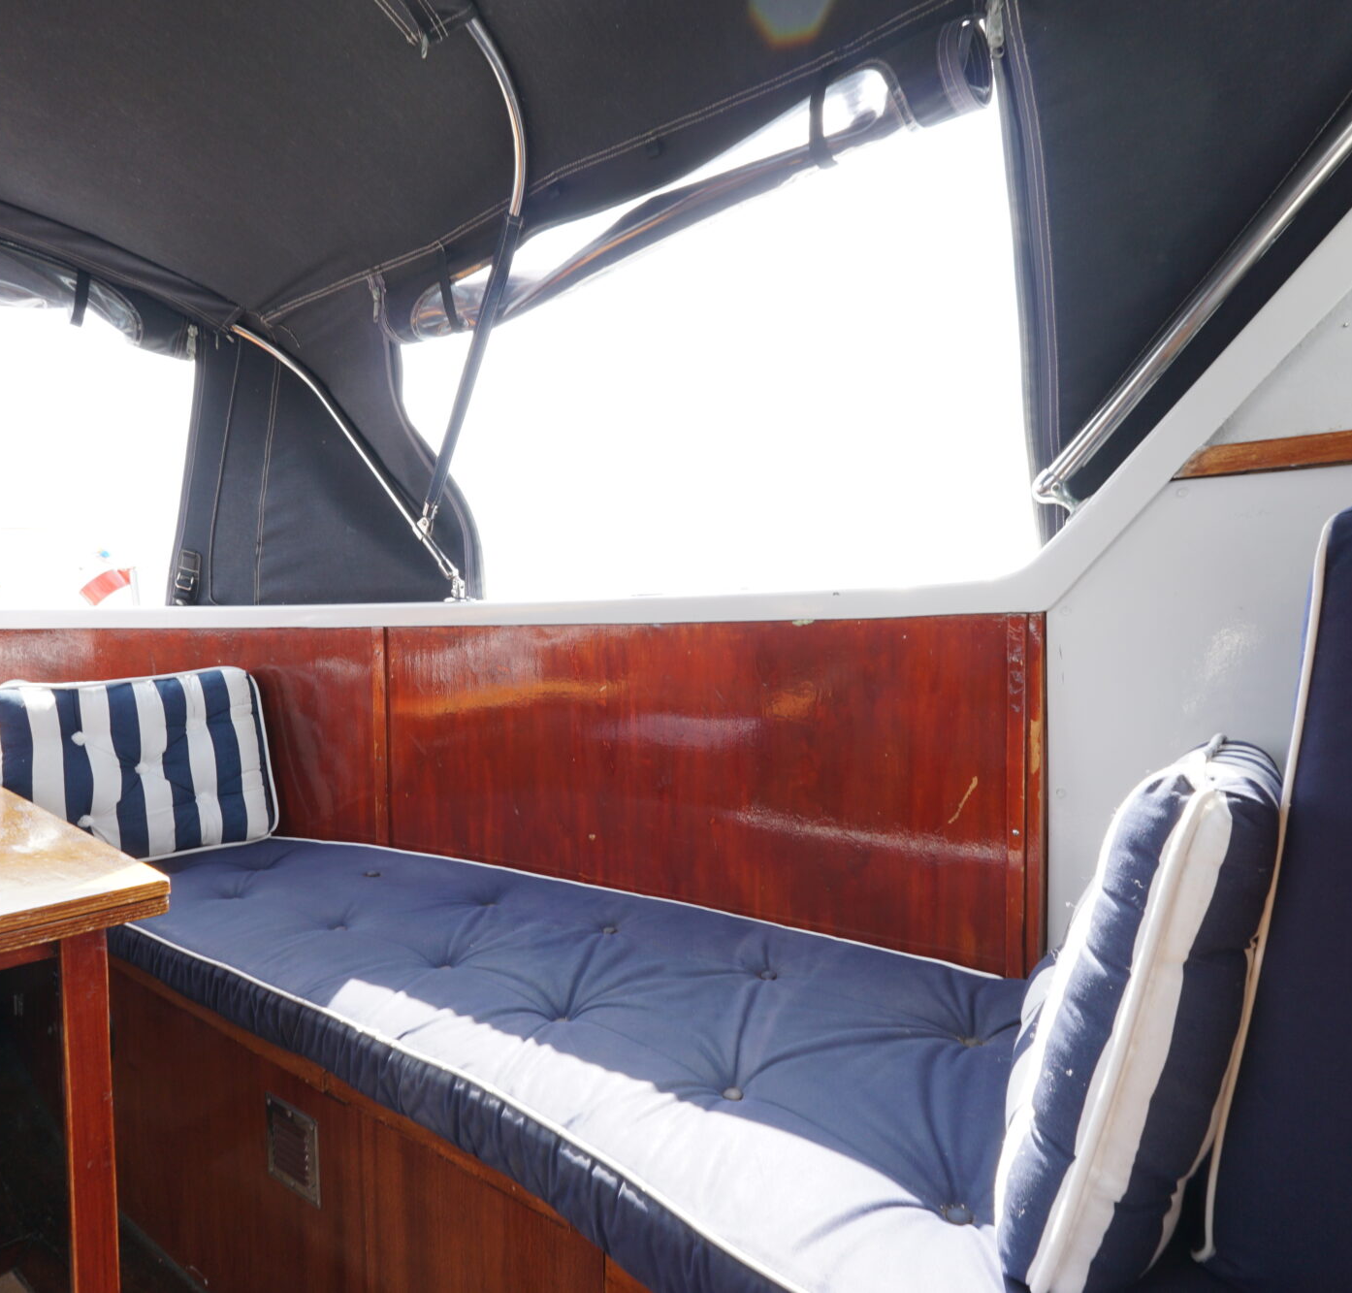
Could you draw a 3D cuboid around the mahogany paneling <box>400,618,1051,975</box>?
[{"bbox_3d":[-0.069,0.213,1.467,1.362,0.515,0.050,0,0,32],"label":"mahogany paneling"}]

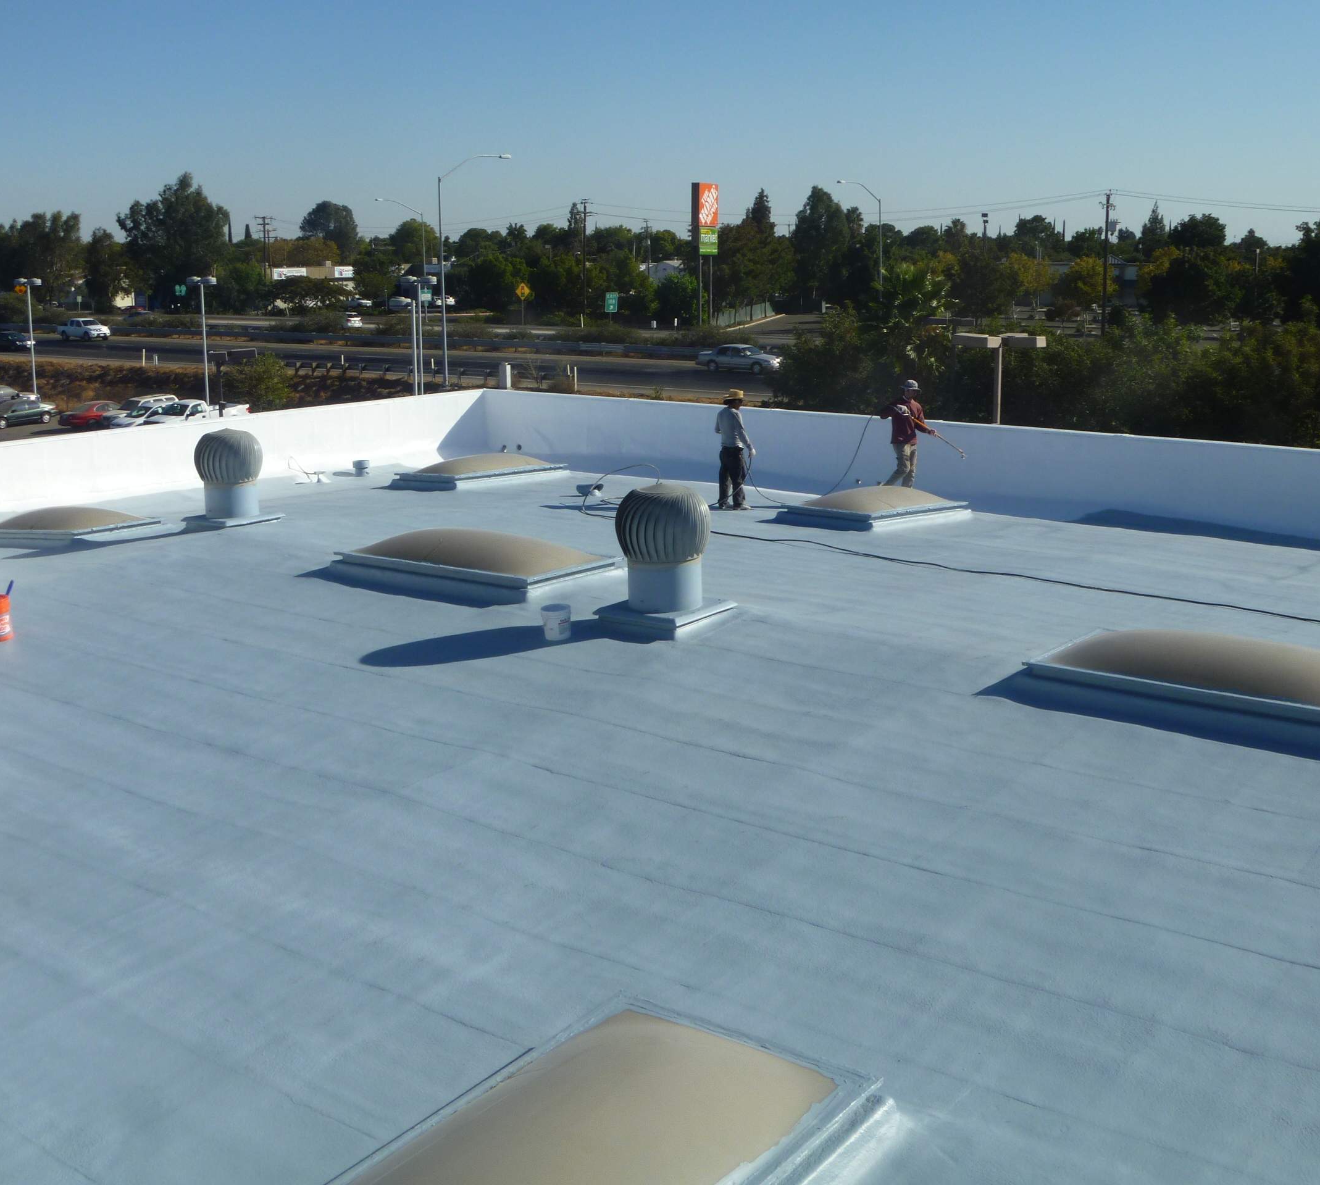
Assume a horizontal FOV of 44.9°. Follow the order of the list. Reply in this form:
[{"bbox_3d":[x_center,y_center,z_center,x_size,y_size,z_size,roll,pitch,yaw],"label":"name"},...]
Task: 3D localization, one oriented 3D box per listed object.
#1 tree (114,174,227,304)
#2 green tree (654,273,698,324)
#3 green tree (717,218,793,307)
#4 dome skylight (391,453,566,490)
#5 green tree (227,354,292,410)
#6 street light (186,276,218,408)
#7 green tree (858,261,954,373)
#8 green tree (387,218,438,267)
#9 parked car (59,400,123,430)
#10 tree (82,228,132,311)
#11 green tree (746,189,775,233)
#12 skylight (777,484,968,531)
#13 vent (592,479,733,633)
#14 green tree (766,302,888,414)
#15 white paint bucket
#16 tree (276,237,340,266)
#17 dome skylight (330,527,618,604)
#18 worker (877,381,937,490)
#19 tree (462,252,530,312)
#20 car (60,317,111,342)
[{"bbox_3d":[-64.249,-47.100,213.892,14.572,17.762,14.572,-4,13,-17],"label":"tree"},{"bbox_3d":[1.486,-26.329,142.504,3.900,4.700,3.900,0,12,1],"label":"green tree"},{"bbox_3d":[11.316,-38.870,191.142,8.800,11.600,8.800,0,11,0],"label":"green tree"},{"bbox_3d":[-2.800,-1.974,25.167,1.380,0.460,2.520,7,13,36],"label":"dome skylight"},{"bbox_3d":[-23.023,-12.066,92.368,3.654,3.458,3.654,-3,13,-14],"label":"green tree"},{"bbox_3d":[-23.440,-12.743,82.277,1.850,6.850,0.850,9,15,36],"label":"street light"},{"bbox_3d":[8.950,-7.719,58.866,3.800,8.800,3.800,0,11,0],"label":"green tree"},{"bbox_3d":[-47.449,-64.221,306.592,9.314,14.951,9.314,-2,12,-9],"label":"green tree"},{"bbox_3d":[-31.558,-10.200,90.302,1.780,1.380,4.700,6,14,28],"label":"parked car"},{"bbox_3d":[-60.182,-35.161,174.050,5.100,9.000,5.100,-4,13,-18],"label":"tree"},{"bbox_3d":[14.413,-49.378,231.772,5.500,18.000,5.500,0,11,0],"label":"green tree"},{"bbox_3d":[2.922,-1.201,21.410,1.380,0.440,2.610,9,13,37],"label":"skylight"},{"bbox_3d":[0.048,-0.320,13.304,0.870,1.180,0.870,9,15,37],"label":"vent"},{"bbox_3d":[5.975,-6.705,57.719,4.900,7.300,4.900,0,11,0],"label":"green tree"},{"bbox_3d":[-0.862,0.241,13.372,0.252,0.272,0.252,0,12,0],"label":"white paint bucket"},{"bbox_3d":[-63.721,-58.907,291.203,11.818,11.290,11.818,-3,13,-12],"label":"tree"},{"bbox_3d":[-1.769,-0.367,15.459,2.610,0.460,1.380,8,14,37],"label":"dome skylight"},{"bbox_3d":[3.692,-2.274,23.731,0.800,1.720,0.580,5,12,24],"label":"worker"},{"bbox_3d":[-16.827,-31.986,164.356,6.900,6.100,6.400,-1,12,-6],"label":"tree"},{"bbox_3d":[-47.838,-21.889,133.000,5.250,1.800,1.850,9,15,39],"label":"car"}]

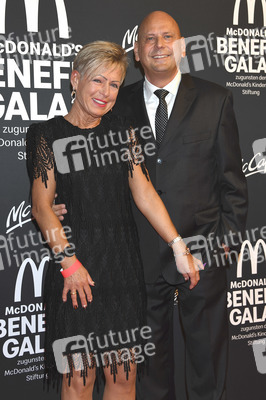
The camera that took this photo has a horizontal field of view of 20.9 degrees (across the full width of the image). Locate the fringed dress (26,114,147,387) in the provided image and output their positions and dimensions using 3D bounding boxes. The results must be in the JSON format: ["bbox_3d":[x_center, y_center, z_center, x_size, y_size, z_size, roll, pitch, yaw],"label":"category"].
[{"bbox_3d":[-0.156,0.180,2.470,0.420,0.920,0.270,-2,8,-15],"label":"fringed dress"}]

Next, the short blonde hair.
[{"bbox_3d":[-0.114,-0.459,2.460,0.175,0.175,0.210,11,2,-25],"label":"short blonde hair"}]

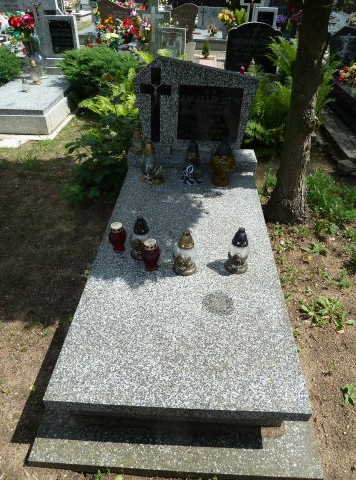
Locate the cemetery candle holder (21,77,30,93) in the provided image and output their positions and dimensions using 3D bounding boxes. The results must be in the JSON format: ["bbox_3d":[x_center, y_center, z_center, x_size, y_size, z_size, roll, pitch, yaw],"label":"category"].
[{"bbox_3d":[-1.810,-1.849,4.125,0.110,0.147,0.110,2,38,2],"label":"cemetery candle holder"}]

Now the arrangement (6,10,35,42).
[{"bbox_3d":[-1.963,-2.662,4.327,0.330,0.320,0.260,2,38,2],"label":"arrangement"}]

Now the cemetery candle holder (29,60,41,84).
[{"bbox_3d":[-2.082,-2.440,5.048,0.140,0.301,0.140,2,37,3],"label":"cemetery candle holder"}]

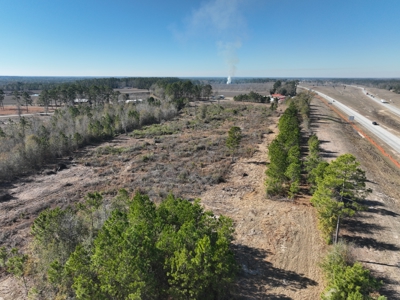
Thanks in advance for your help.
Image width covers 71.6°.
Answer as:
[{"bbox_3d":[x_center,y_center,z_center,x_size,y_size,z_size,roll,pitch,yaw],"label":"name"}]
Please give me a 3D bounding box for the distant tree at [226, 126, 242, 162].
[{"bbox_3d":[14.690,-2.170,115.720,6.560,15.460,6.560,2,15,7],"label":"distant tree"}]

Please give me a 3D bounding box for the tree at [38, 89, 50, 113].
[{"bbox_3d":[-146.060,-44.900,257.550,9.600,23.870,9.600,-8,17,-28],"label":"tree"}]

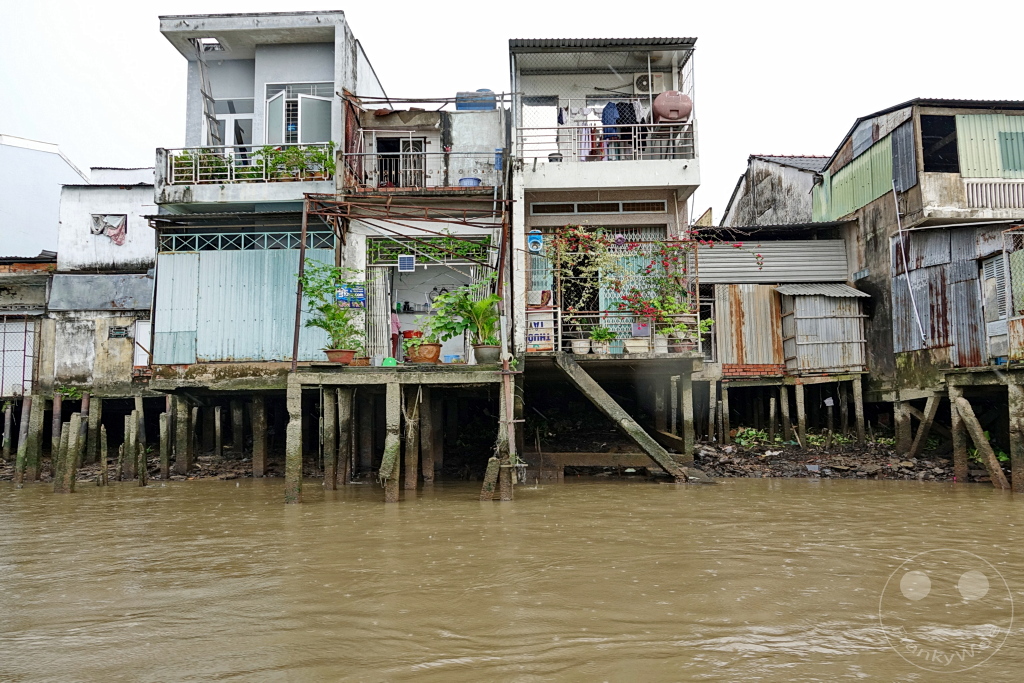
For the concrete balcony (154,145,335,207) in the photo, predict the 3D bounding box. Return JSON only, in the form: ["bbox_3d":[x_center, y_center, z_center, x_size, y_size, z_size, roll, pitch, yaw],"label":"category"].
[{"bbox_3d":[-6.262,-3.894,16.722,4.220,1.300,1.250,-1,-5,2],"label":"concrete balcony"}]

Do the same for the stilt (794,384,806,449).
[{"bbox_3d":[7.306,1.871,17.200,0.160,1.615,0.160,-1,-5,2],"label":"stilt"}]

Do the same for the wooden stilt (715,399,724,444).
[{"bbox_3d":[5.069,1.974,16.648,0.125,1.042,0.125,-1,-5,1],"label":"wooden stilt"}]

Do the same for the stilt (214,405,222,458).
[{"bbox_3d":[-7.988,2.445,18.600,0.150,1.365,0.150,-1,-5,2],"label":"stilt"}]

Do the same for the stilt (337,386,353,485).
[{"bbox_3d":[-3.799,2.125,15.400,0.260,2.170,0.260,-1,-5,1],"label":"stilt"}]

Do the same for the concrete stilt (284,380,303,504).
[{"bbox_3d":[-3.997,1.866,12.552,0.270,2.222,0.270,-1,-5,1],"label":"concrete stilt"}]

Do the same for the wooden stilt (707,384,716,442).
[{"bbox_3d":[4.968,1.774,17.000,0.150,1.490,0.150,3,-5,0],"label":"wooden stilt"}]

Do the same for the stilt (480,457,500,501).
[{"bbox_3d":[-0.399,2.541,12.532,0.230,0.755,0.230,10,-5,2],"label":"stilt"}]

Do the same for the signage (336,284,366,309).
[{"bbox_3d":[-3.597,-1.008,15.300,0.670,0.540,0.030,-1,-5,0],"label":"signage"}]

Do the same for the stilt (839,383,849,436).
[{"bbox_3d":[8.687,1.777,17.867,0.150,1.458,0.150,-1,-5,1],"label":"stilt"}]

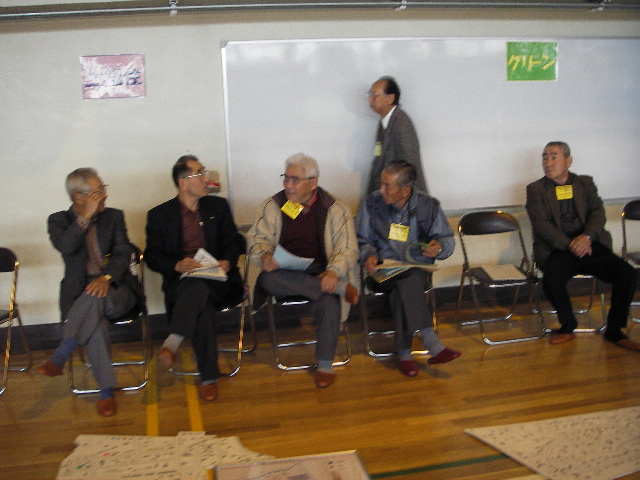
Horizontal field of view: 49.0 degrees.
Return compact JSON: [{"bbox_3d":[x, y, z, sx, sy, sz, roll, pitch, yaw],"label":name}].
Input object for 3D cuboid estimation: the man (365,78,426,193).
[{"bbox_3d":[0.501,-0.225,4.624,0.460,1.690,0.500,-6,12,-16],"label":"man"}]

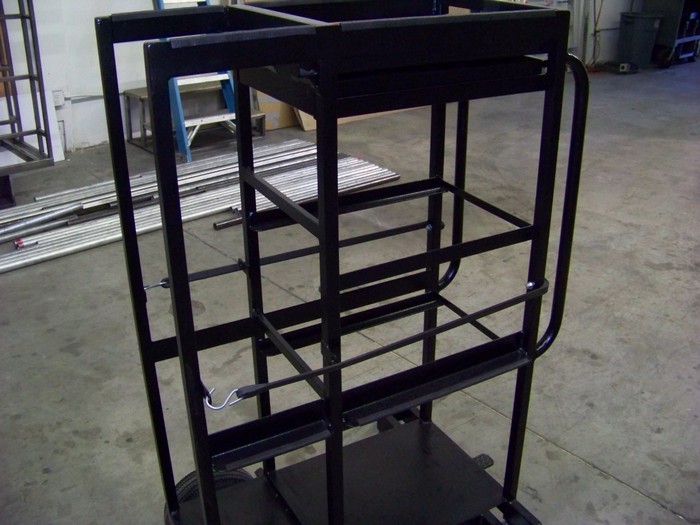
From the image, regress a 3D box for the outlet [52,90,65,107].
[{"bbox_3d":[-2.336,-1.308,5.820,0.096,0.110,0.050,-19,30,-35],"label":"outlet"}]

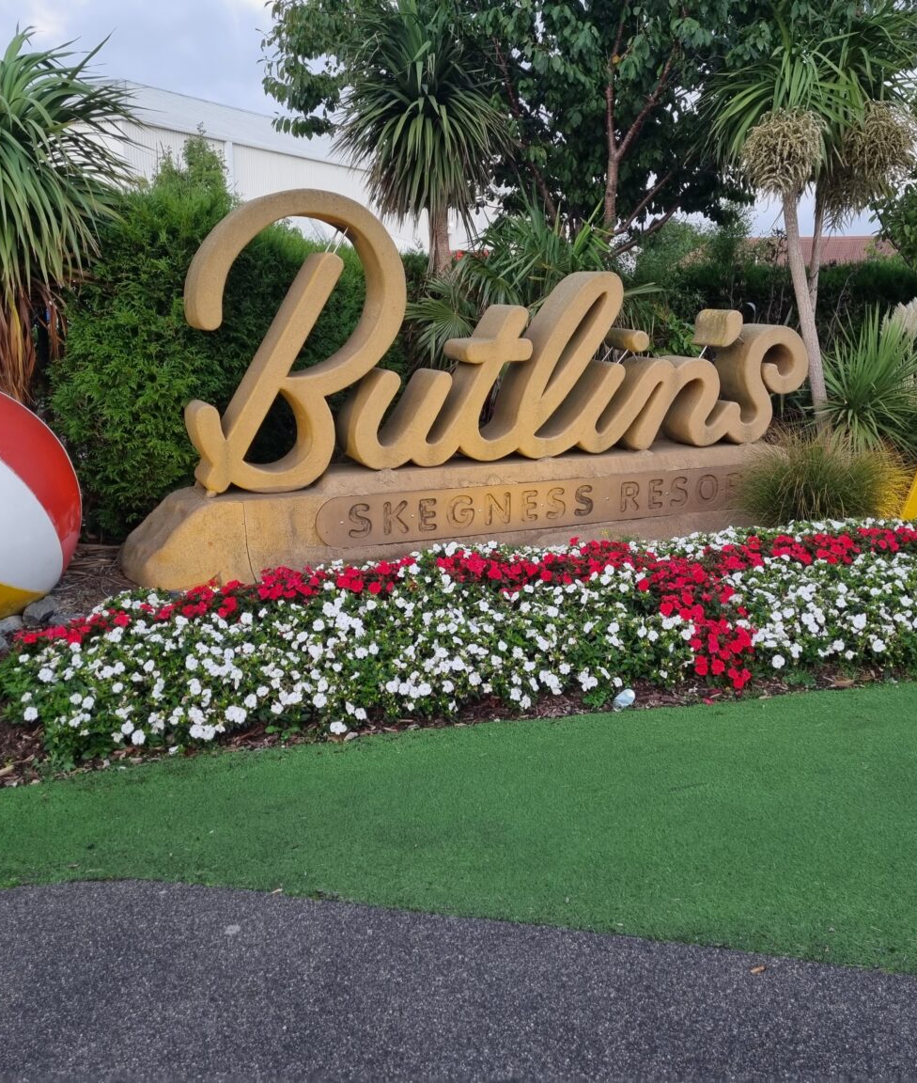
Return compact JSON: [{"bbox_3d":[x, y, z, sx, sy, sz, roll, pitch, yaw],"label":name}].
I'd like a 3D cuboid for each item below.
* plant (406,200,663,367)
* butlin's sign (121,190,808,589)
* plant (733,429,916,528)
[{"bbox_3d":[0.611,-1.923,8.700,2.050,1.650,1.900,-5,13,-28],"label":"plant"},{"bbox_3d":[0.427,-1.054,7.212,5.300,2.150,0.900,-5,13,-28],"label":"butlin's sign"},{"bbox_3d":[2.600,-0.456,7.750,1.250,0.740,1.150,-5,13,-28],"label":"plant"}]

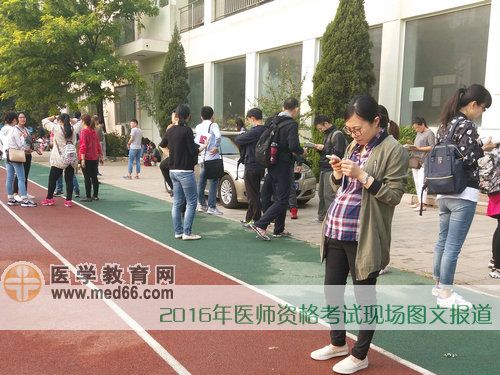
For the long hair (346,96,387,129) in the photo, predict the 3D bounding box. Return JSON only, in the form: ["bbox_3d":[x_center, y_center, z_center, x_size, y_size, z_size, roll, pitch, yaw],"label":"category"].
[{"bbox_3d":[0.660,-0.438,2.330,0.230,0.200,0.180,-5,10,-30],"label":"long hair"}]

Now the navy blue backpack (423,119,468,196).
[{"bbox_3d":[1.479,-0.212,3.060,0.220,0.540,0.290,-5,10,-30],"label":"navy blue backpack"}]

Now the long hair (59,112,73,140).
[{"bbox_3d":[-3.245,-1.086,7.120,0.210,0.440,0.240,-4,8,-30],"label":"long hair"}]

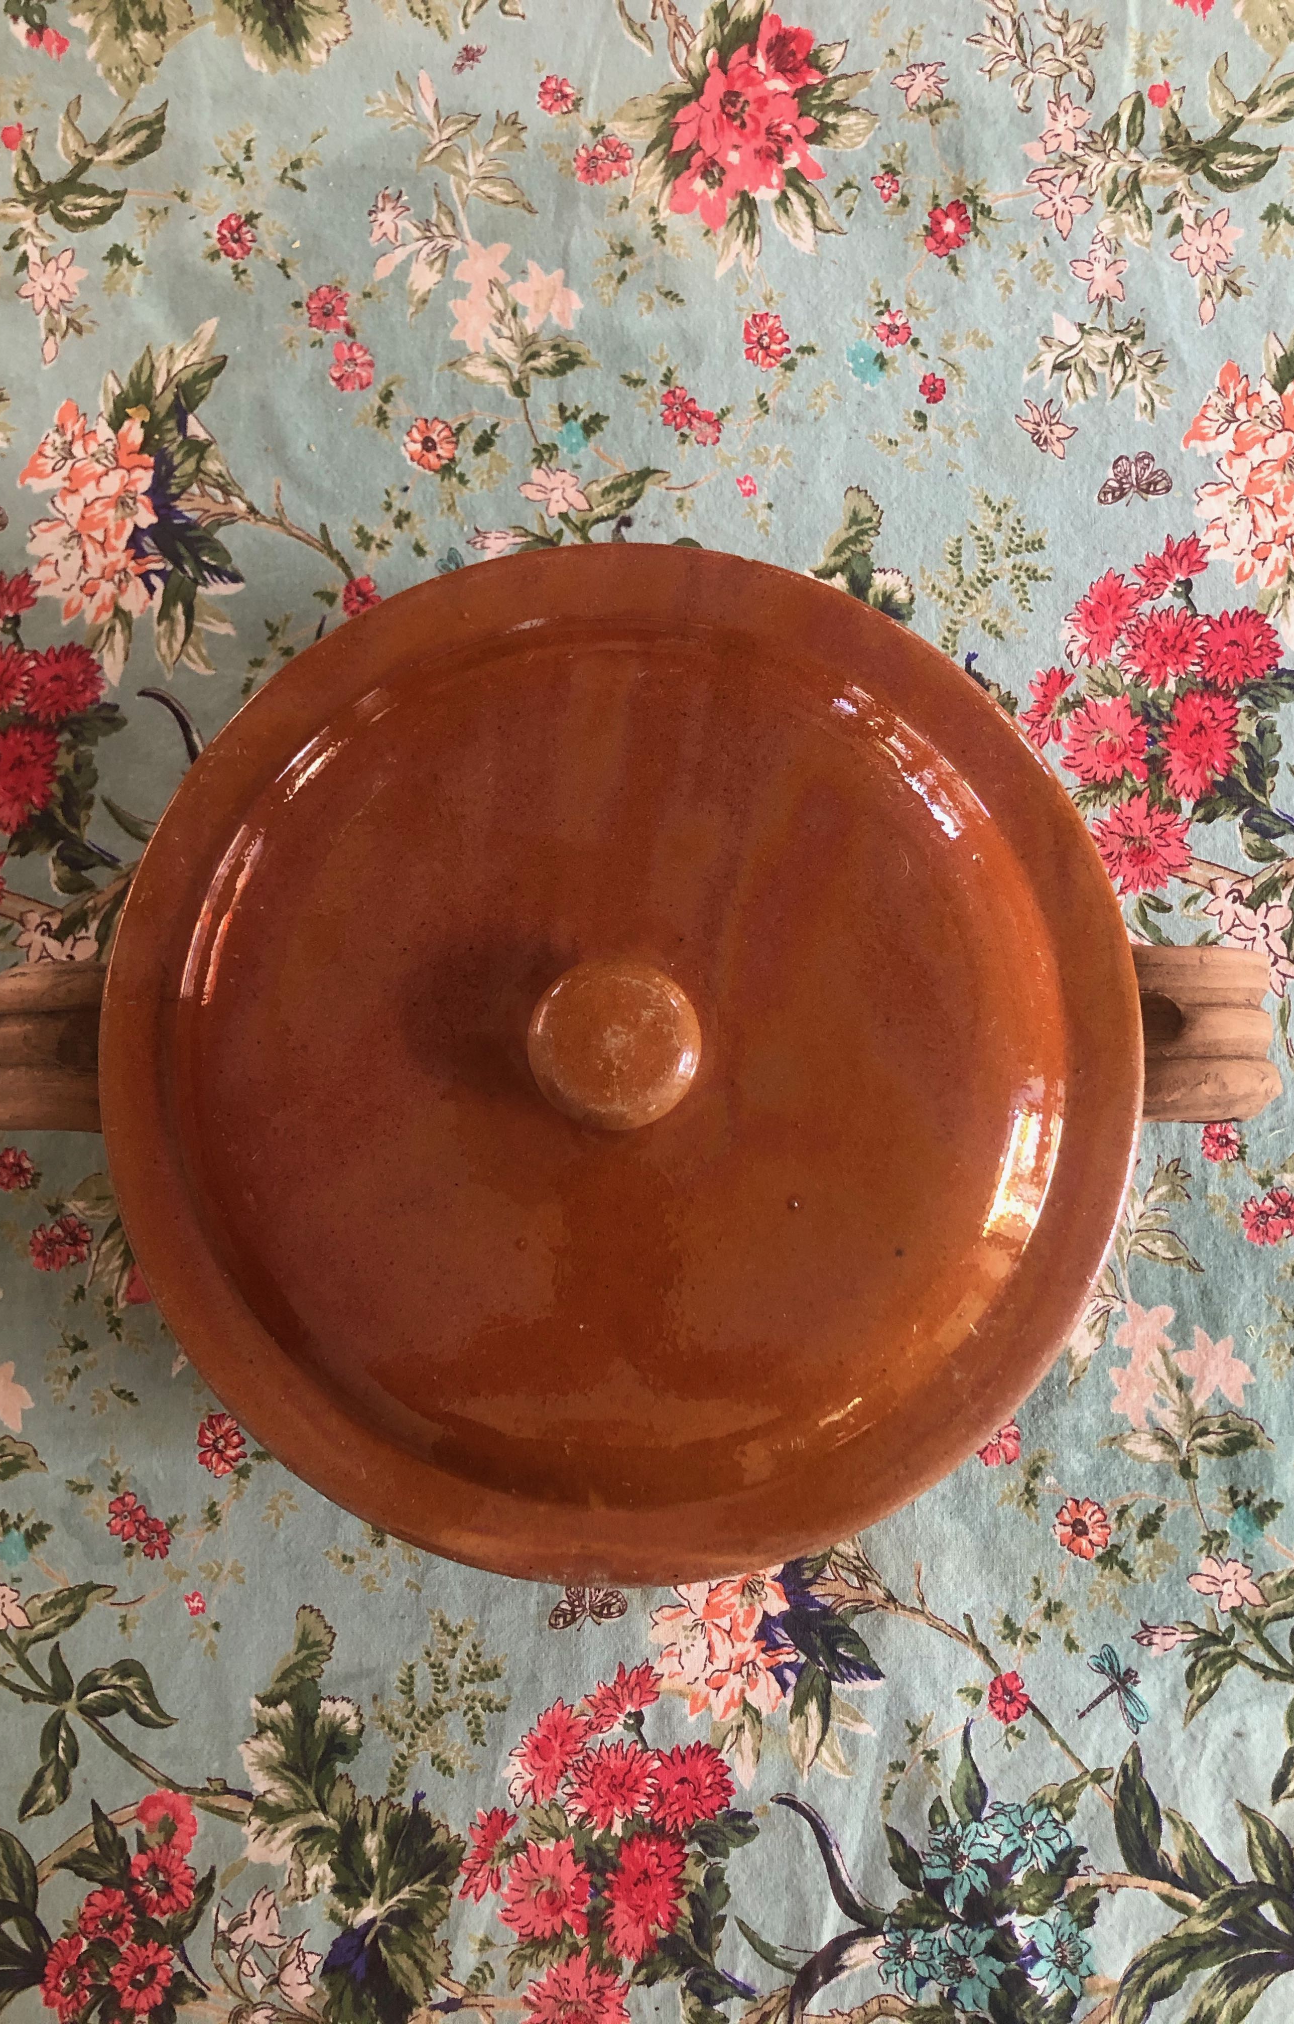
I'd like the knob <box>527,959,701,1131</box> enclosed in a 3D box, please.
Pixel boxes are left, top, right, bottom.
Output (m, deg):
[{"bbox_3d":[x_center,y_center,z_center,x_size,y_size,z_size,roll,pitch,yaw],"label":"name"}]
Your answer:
[{"bbox_3d":[-0.006,0.007,0.348,0.036,0.031,0.036,-1,86,1],"label":"knob"}]

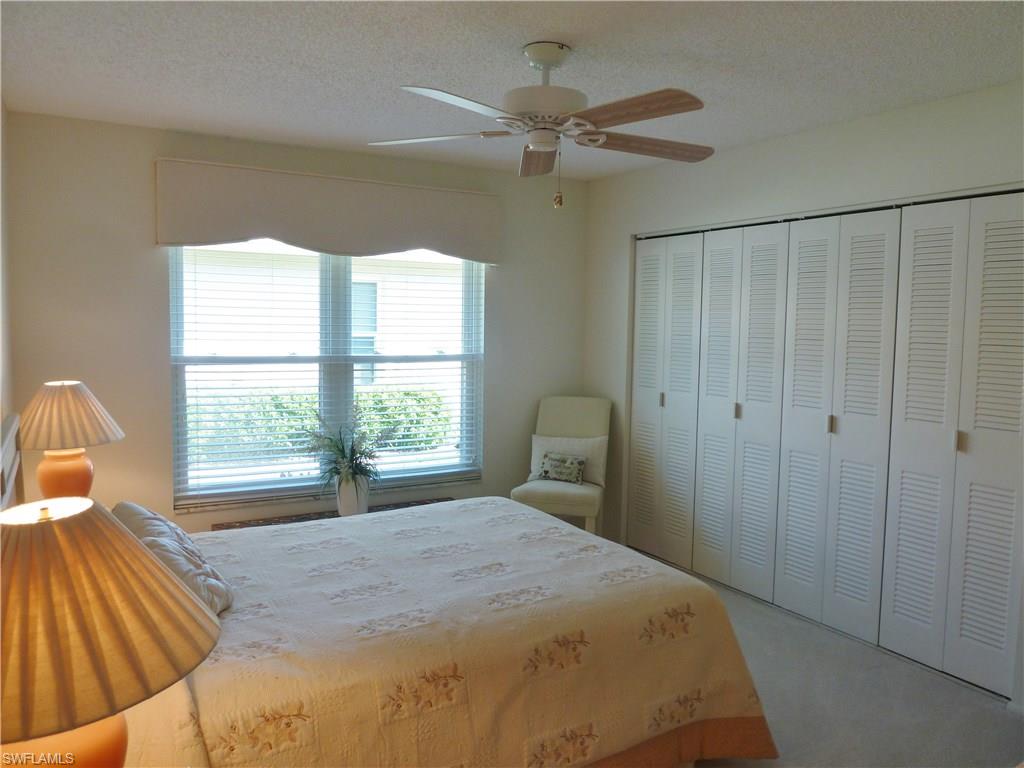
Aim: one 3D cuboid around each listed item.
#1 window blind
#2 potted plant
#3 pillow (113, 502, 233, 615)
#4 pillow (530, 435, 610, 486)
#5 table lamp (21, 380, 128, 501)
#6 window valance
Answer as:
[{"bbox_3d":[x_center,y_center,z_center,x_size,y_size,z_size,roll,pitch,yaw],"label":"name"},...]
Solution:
[{"bbox_3d":[-1.002,-0.108,4.352,1.830,1.460,0.110,-2,6,-29],"label":"window blind"},{"bbox_3d":[-0.929,0.462,4.159,0.430,0.620,0.410,-2,6,-29],"label":"potted plant"},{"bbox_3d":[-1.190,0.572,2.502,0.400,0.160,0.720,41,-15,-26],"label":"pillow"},{"bbox_3d":[0.353,0.481,4.620,0.510,0.330,0.140,2,-8,14],"label":"pillow"},{"bbox_3d":[-1.896,0.266,3.139,0.425,0.545,0.425,-2,6,-29],"label":"table lamp"},{"bbox_3d":[-0.946,-0.935,4.203,1.950,0.425,0.140,-2,6,-29],"label":"window valance"}]

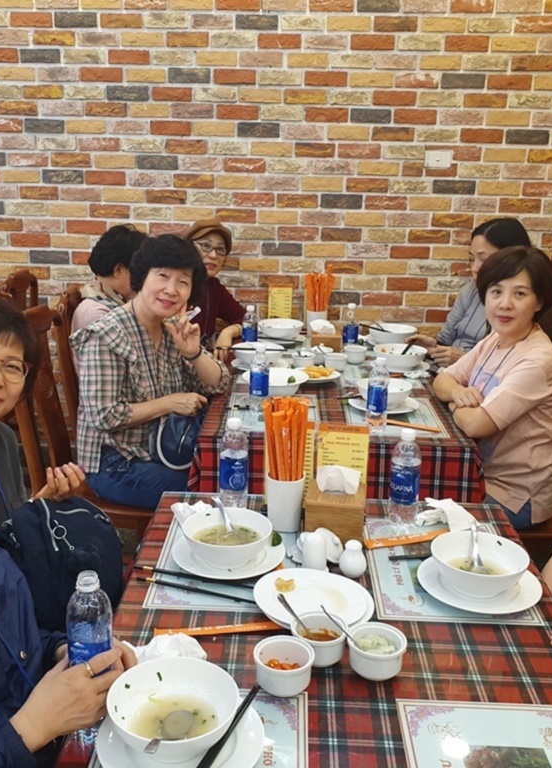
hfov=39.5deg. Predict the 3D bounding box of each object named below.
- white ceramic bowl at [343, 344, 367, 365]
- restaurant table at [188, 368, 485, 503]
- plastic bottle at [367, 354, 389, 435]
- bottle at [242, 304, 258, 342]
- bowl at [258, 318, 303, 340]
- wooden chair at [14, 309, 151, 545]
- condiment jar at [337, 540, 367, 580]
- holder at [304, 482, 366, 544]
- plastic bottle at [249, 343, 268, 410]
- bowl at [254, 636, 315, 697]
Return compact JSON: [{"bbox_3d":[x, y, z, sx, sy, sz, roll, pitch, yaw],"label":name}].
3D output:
[{"bbox_3d":[0.323,-0.119,3.119,0.093,0.053,0.093,2,16,2],"label":"white ceramic bowl"},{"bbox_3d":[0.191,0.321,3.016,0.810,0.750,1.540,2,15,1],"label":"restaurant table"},{"bbox_3d":[0.306,0.031,2.305,0.062,0.222,0.062,2,16,2],"label":"plastic bottle"},{"bbox_3d":[-0.106,-0.219,3.127,0.063,0.213,0.063,2,16,4],"label":"bottle"},{"bbox_3d":[0.023,-0.240,3.443,0.204,0.063,0.204,1,16,0],"label":"bowl"},{"bbox_3d":[-0.573,0.266,2.667,0.530,1.050,0.440,5,16,11],"label":"wooden chair"},{"bbox_3d":[0.151,0.339,1.498,0.053,0.068,0.053,1,16,0],"label":"condiment jar"},{"bbox_3d":[0.129,0.273,1.650,0.122,0.080,0.134,3,15,6],"label":"holder"},{"bbox_3d":[-0.053,-0.020,2.445,0.063,0.213,0.063,2,16,4],"label":"plastic bottle"},{"bbox_3d":[0.013,0.434,1.180,0.092,0.048,0.092,1,16,0],"label":"bowl"}]

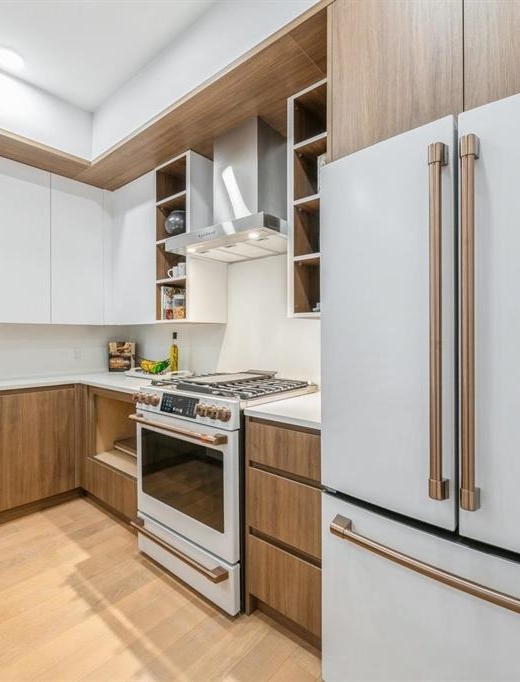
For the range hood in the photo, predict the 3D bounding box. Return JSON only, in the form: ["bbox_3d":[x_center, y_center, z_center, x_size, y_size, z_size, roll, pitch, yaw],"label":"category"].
[{"bbox_3d":[-0.109,-0.871,1.999,0.746,0.692,0.515,0,0,39],"label":"range hood"}]

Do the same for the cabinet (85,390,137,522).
[{"bbox_3d":[-0.792,0.719,2.519,0.852,0.767,0.610,0,0,40],"label":"cabinet"}]

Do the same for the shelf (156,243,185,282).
[{"bbox_3d":[-0.508,-0.568,2.497,0.360,0.284,0.339,0,0,40],"label":"shelf"}]

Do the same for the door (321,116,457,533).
[{"bbox_3d":[0.358,-0.050,1.034,0.412,1.101,0.135,0,0,40],"label":"door"}]

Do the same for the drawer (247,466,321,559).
[{"bbox_3d":[0.260,0.687,1.582,0.375,0.275,0.520,0,0,39],"label":"drawer"}]

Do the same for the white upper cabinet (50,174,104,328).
[{"bbox_3d":[-1.556,-0.681,2.799,0.347,1.116,0.398,0,0,40],"label":"white upper cabinet"}]

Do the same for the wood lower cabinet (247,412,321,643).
[{"bbox_3d":[0.281,0.769,1.623,0.395,0.880,0.610,0,0,39],"label":"wood lower cabinet"}]

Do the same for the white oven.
[{"bbox_3d":[-0.183,0.745,1.929,0.768,0.930,0.700,0,0,39],"label":"white oven"}]

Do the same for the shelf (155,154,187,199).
[{"bbox_3d":[-0.493,-1.082,2.431,0.360,0.275,0.328,0,0,39],"label":"shelf"}]

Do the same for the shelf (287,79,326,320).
[{"bbox_3d":[0.386,-0.663,1.717,0.367,1.095,0.328,0,0,39],"label":"shelf"}]

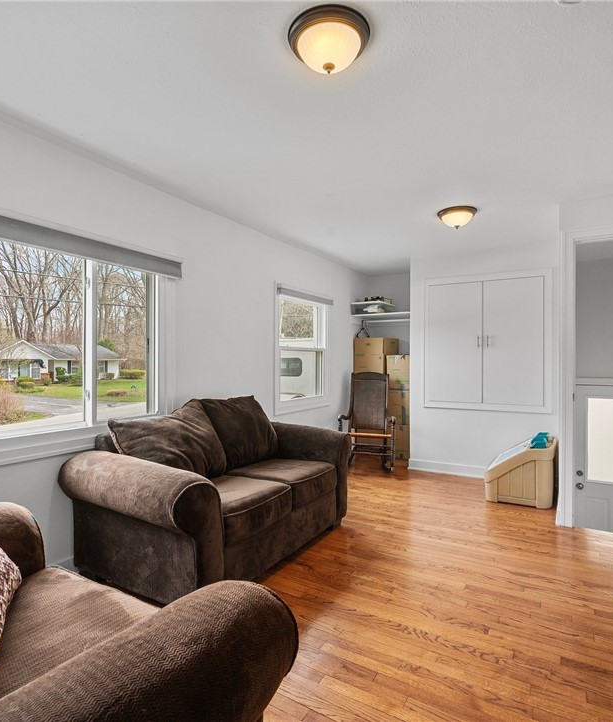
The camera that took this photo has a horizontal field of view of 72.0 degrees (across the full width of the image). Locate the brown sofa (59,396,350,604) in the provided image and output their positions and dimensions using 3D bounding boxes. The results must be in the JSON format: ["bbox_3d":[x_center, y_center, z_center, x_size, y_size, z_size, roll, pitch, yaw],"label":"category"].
[{"bbox_3d":[-0.486,0.734,2.624,0.940,0.910,1.680,0,0,31],"label":"brown sofa"}]

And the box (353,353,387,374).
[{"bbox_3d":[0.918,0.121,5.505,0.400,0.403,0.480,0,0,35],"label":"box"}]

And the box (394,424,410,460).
[{"bbox_3d":[1.284,0.991,5.317,0.410,0.405,0.440,0,0,31],"label":"box"}]

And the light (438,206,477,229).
[{"bbox_3d":[1.149,-1.071,3.215,0.286,0.137,0.286,0,0,31],"label":"light"}]

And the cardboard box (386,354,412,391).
[{"bbox_3d":[1.286,0.144,5.317,0.410,0.423,0.440,0,0,31],"label":"cardboard box"}]

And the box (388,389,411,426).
[{"bbox_3d":[1.285,0.572,5.317,0.410,0.433,0.440,0,0,31],"label":"box"}]

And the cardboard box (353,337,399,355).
[{"bbox_3d":[0.919,-0.179,5.505,0.400,0.197,0.480,0,0,35],"label":"cardboard box"}]

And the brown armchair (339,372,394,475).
[{"bbox_3d":[0.746,0.660,4.940,0.630,1.060,0.720,0,0,14],"label":"brown armchair"}]

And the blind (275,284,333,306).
[{"bbox_3d":[0.017,-0.664,4.438,0.055,0.072,1.070,0,0,31],"label":"blind"}]

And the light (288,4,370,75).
[{"bbox_3d":[0.080,-1.074,1.480,0.286,0.137,0.286,0,0,0],"label":"light"}]

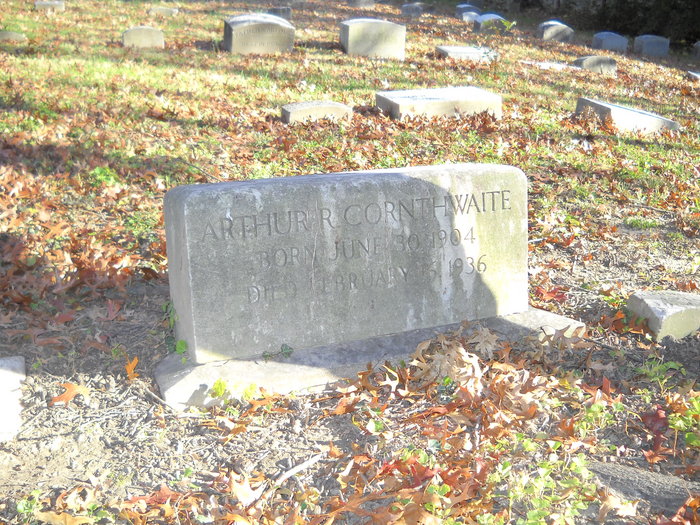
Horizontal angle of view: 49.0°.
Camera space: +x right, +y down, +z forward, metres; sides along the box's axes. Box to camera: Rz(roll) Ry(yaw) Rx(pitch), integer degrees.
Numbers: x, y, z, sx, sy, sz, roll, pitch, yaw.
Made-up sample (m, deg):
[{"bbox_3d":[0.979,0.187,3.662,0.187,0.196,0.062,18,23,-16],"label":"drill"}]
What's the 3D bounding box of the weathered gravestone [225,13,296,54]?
[{"bbox_3d":[-0.903,-2.301,7.747,0.650,0.369,0.258,-7,21,-23],"label":"weathered gravestone"}]

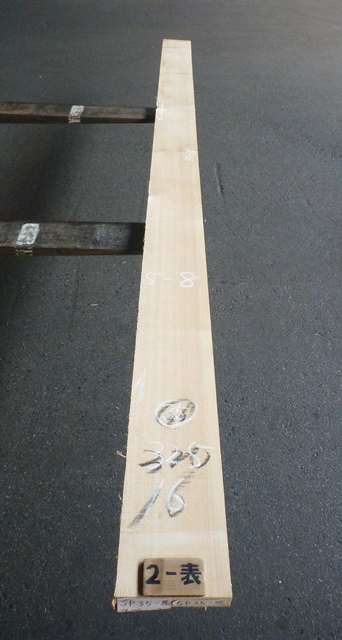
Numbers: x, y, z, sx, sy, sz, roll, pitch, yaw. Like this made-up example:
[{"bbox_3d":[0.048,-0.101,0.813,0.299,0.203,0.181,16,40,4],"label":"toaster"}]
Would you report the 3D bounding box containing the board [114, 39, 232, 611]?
[{"bbox_3d":[0.019,-0.647,1.957,0.165,0.036,3.220,0,41,1],"label":"board"}]

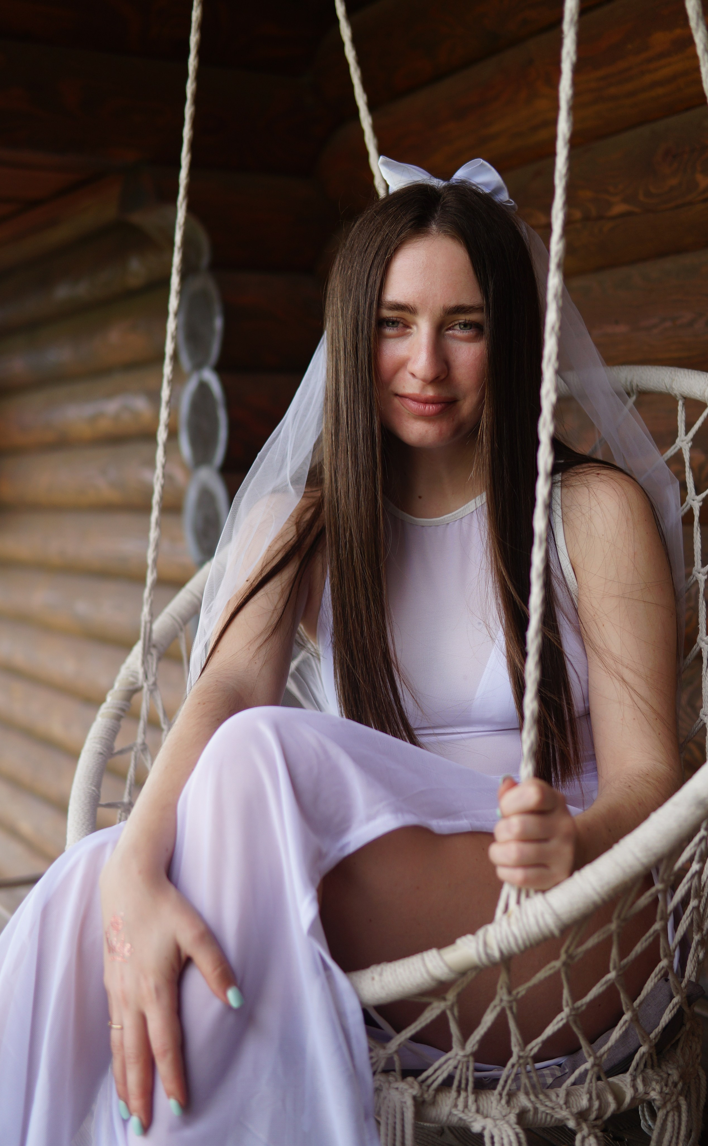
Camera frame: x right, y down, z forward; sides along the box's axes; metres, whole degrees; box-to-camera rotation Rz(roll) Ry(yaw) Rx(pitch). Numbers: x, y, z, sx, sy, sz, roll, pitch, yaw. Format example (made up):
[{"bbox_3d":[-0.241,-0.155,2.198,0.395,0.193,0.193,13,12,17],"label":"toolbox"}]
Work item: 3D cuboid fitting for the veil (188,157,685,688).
[{"bbox_3d":[0.078,-0.135,1.400,0.480,0.530,0.290,0,7,14],"label":"veil"}]

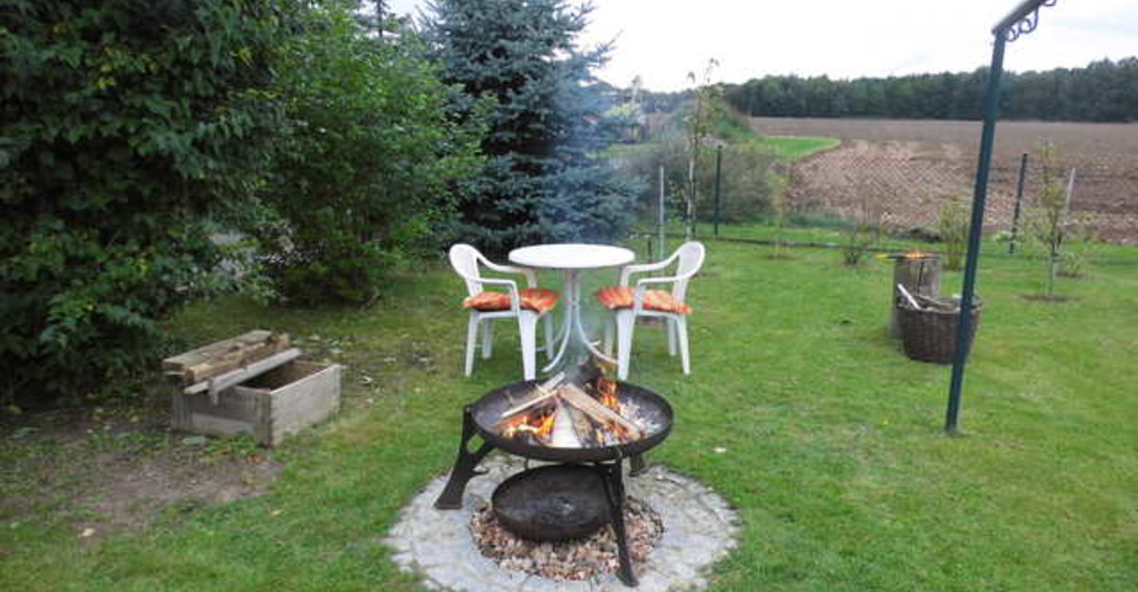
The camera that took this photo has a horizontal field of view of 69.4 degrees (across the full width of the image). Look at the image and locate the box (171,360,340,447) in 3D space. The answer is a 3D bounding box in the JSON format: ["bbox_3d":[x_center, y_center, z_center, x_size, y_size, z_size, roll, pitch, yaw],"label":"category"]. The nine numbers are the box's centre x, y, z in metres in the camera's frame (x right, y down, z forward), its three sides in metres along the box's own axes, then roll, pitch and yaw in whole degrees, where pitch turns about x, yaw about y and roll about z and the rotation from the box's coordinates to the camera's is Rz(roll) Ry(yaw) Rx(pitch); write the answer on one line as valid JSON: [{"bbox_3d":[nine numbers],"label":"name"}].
[{"bbox_3d":[-1.655,0.522,4.351,0.650,0.276,0.515,5,13,22],"label":"box"}]

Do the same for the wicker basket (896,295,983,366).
[{"bbox_3d":[2.515,0.218,5.625,0.590,0.370,0.560,0,12,0],"label":"wicker basket"}]

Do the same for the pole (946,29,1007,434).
[{"bbox_3d":[2.003,-0.271,4.060,0.052,1.995,0.052,1,13,0],"label":"pole"}]

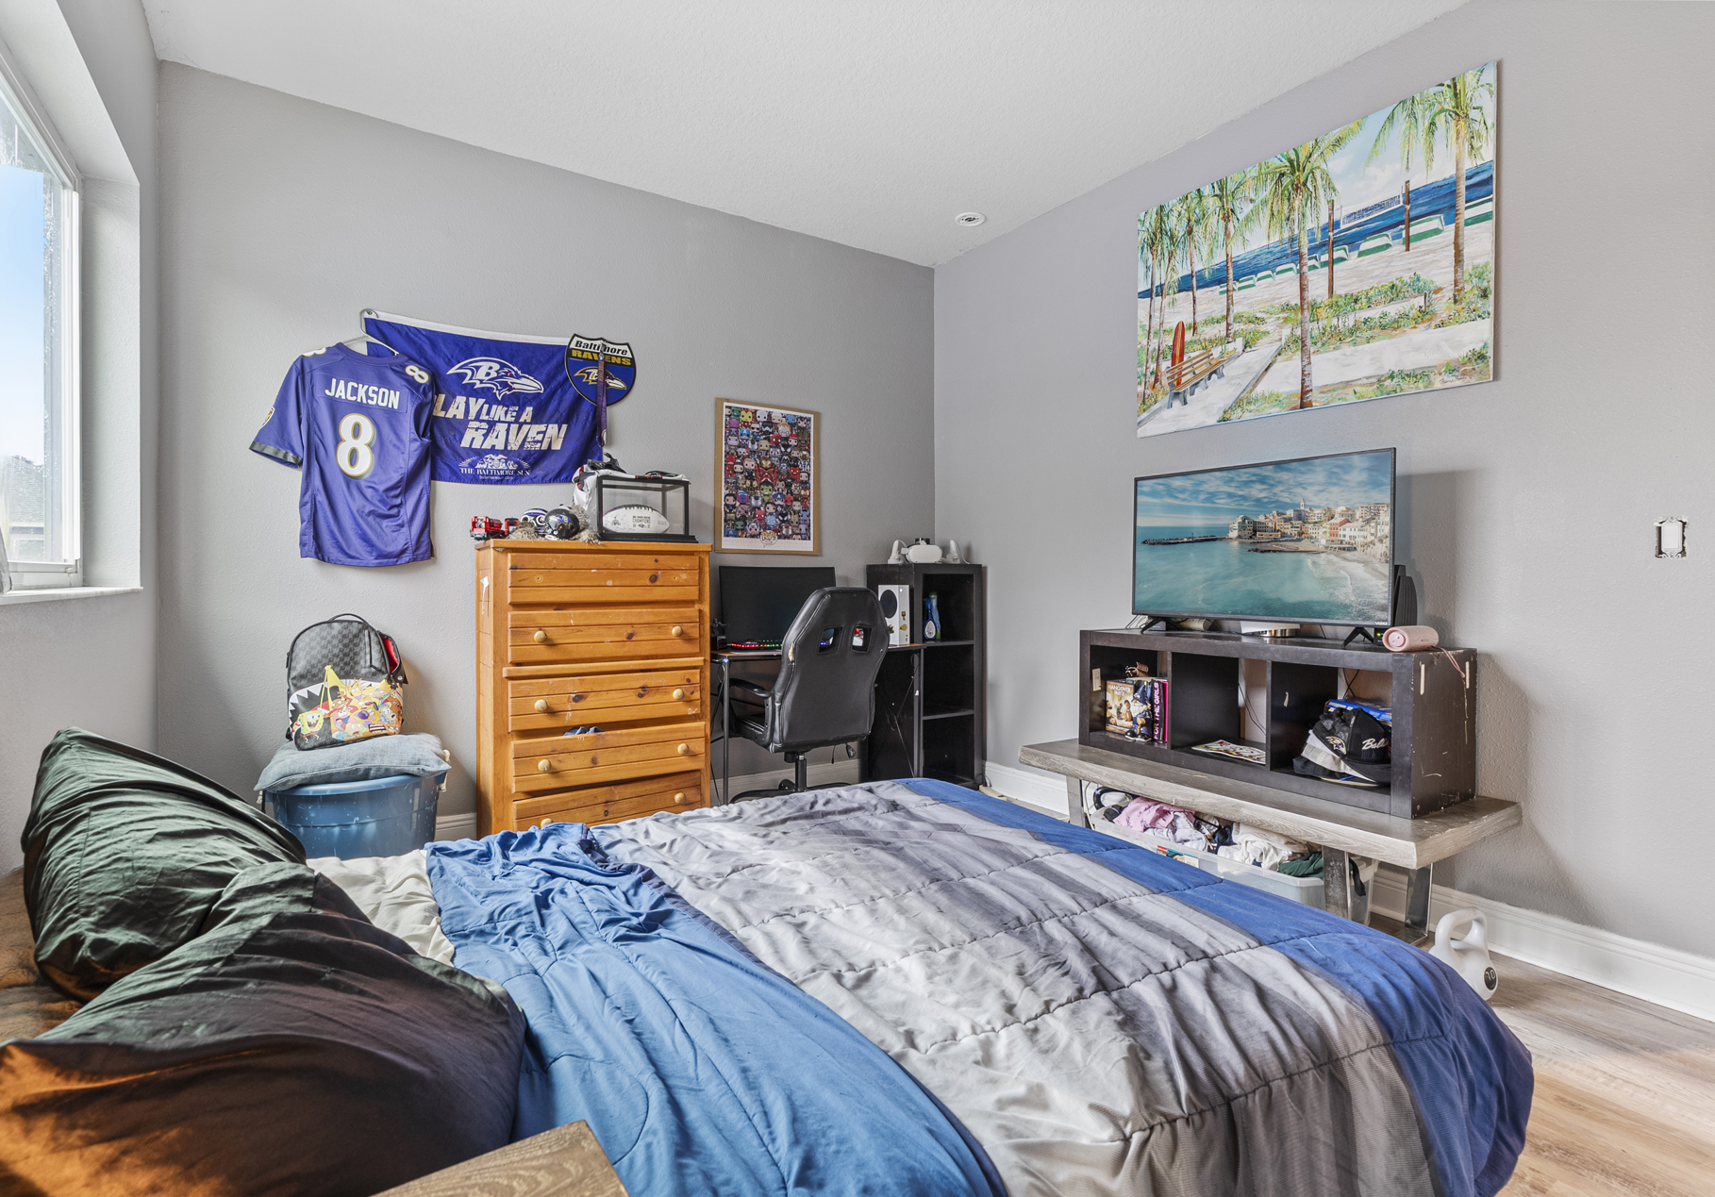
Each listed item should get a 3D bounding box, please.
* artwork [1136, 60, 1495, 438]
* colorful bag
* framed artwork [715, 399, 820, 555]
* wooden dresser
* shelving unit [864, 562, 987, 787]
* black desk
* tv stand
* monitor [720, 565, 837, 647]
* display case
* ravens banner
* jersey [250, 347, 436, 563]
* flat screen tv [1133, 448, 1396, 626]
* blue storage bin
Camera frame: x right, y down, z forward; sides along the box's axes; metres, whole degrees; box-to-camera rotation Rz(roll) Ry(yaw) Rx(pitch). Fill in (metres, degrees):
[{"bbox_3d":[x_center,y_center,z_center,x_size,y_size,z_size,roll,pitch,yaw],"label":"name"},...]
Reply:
[{"bbox_3d":[1.470,-1.075,2.728,0.040,0.891,1.168,0,1,-33],"label":"artwork"},{"bbox_3d":[-1.734,0.264,2.722,0.339,0.440,0.220,-1,2,-34],"label":"colorful bag"},{"bbox_3d":[-0.416,-0.556,3.754,0.553,0.698,0.020,0,1,-33],"label":"framed artwork"},{"bbox_3d":[-1.027,0.388,3.158,0.810,1.194,0.409,-1,2,-34],"label":"wooden dresser"},{"bbox_3d":[0.337,0.387,4.029,0.420,1.120,0.400,0,1,-33],"label":"shelving unit"},{"bbox_3d":[-0.249,0.590,3.578,1.000,0.740,0.480,0,1,-33],"label":"black desk"},{"bbox_3d":[1.311,0.348,2.651,0.391,0.432,1.114,-1,2,-33],"label":"tv stand"},{"bbox_3d":[-0.348,0.037,3.706,0.608,0.368,0.140,-1,2,-34],"label":"monitor"},{"bbox_3d":[-0.890,-0.336,3.205,0.418,0.250,0.290,-1,2,-34],"label":"display case"},{"bbox_3d":[-1.375,-0.767,3.151,0.980,0.632,0.035,-1,2,-34],"label":"ravens banner"},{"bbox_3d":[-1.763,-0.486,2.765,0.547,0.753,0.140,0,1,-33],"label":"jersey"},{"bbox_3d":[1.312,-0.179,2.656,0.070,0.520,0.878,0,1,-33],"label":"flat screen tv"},{"bbox_3d":[-1.692,0.792,2.717,0.535,0.410,0.420,-1,2,-34],"label":"blue storage bin"}]

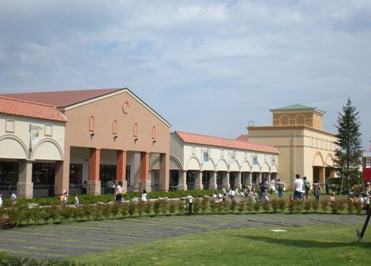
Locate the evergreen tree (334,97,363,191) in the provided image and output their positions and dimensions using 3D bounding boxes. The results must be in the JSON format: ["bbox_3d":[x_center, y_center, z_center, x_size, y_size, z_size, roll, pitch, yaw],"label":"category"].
[{"bbox_3d":[16.115,1.339,59.500,3.100,9.500,3.100,0,-4,0],"label":"evergreen tree"}]

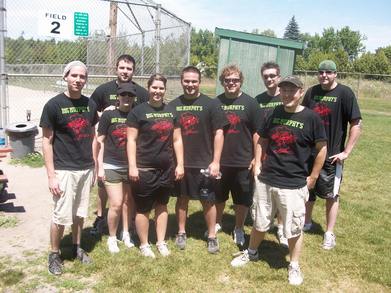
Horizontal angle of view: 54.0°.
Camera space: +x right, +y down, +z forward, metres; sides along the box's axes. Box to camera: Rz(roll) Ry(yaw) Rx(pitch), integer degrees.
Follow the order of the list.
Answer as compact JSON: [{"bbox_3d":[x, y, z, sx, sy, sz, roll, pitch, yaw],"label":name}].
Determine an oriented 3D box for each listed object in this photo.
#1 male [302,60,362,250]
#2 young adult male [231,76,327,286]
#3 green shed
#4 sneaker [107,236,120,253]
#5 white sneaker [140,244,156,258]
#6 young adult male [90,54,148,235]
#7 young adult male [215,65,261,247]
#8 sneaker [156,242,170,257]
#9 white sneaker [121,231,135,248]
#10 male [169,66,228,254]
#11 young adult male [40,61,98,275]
[{"bbox_3d":[1.389,0.073,3.959,0.610,1.850,0.470,7,13,23],"label":"male"},{"bbox_3d":[0.753,0.257,3.327,0.660,1.710,0.530,5,12,17],"label":"young adult male"},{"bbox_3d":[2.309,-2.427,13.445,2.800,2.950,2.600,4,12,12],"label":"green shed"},{"bbox_3d":[-0.796,0.948,3.735,0.095,0.105,0.260,-3,13,-22],"label":"sneaker"},{"bbox_3d":[-0.450,0.982,3.621,0.095,0.105,0.260,-7,15,-37],"label":"white sneaker"},{"bbox_3d":[-0.800,-0.006,4.037,0.600,1.850,0.400,-1,12,-14],"label":"young adult male"},{"bbox_3d":[0.427,0.083,3.926,0.560,1.790,0.420,3,12,9],"label":"young adult male"},{"bbox_3d":[-0.307,0.978,3.660,0.095,0.105,0.260,-5,13,-27],"label":"sneaker"},{"bbox_3d":[-0.675,0.932,3.829,0.095,0.105,0.260,-6,14,-31],"label":"white sneaker"},{"bbox_3d":[0.007,0.123,3.722,0.600,1.770,0.400,2,12,2],"label":"male"},{"bbox_3d":[-1.074,0.182,3.291,0.510,1.770,0.410,-4,13,-23],"label":"young adult male"}]

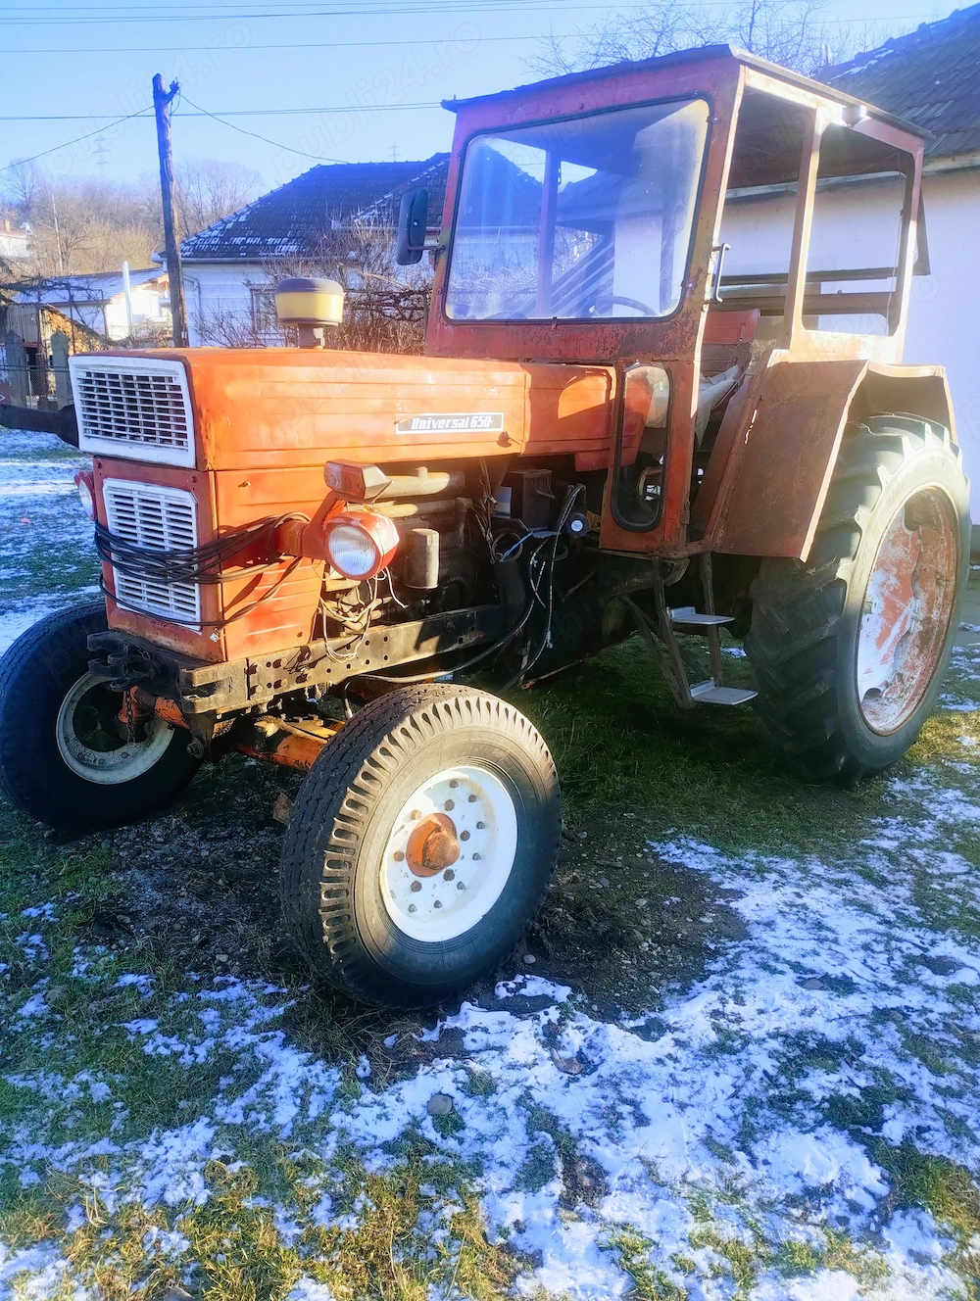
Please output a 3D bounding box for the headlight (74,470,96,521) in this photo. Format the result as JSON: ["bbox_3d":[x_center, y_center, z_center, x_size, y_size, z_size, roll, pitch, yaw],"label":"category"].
[{"bbox_3d":[-1.269,-0.518,3.461,0.125,0.168,0.168,-22,26,-34],"label":"headlight"}]

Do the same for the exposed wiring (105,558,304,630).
[{"bbox_3d":[-0.826,-0.200,2.943,0.700,0.190,0.290,14,19,39],"label":"exposed wiring"}]

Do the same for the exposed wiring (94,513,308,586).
[{"bbox_3d":[-0.836,-0.298,2.902,0.760,0.225,0.260,14,19,39],"label":"exposed wiring"}]

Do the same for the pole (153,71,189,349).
[{"bbox_3d":[-5.403,-6.727,18.129,0.330,5.731,0.280,-1,15,0],"label":"pole"}]

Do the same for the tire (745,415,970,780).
[{"bbox_3d":[1.556,-0.182,4.292,0.340,1.480,1.480,14,19,39],"label":"tire"}]

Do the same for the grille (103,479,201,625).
[{"bbox_3d":[-0.923,-0.269,2.877,0.420,0.365,0.040,14,19,39],"label":"grille"}]

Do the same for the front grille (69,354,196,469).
[{"bbox_3d":[-0.930,-0.631,2.759,0.550,0.255,0.045,14,19,39],"label":"front grille"}]

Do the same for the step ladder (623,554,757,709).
[{"bbox_3d":[0.719,-0.089,3.631,0.430,0.550,0.390,14,19,39],"label":"step ladder"}]

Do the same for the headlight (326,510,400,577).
[{"bbox_3d":[-0.313,-0.269,2.612,0.168,0.168,0.125,9,32,26],"label":"headlight"}]

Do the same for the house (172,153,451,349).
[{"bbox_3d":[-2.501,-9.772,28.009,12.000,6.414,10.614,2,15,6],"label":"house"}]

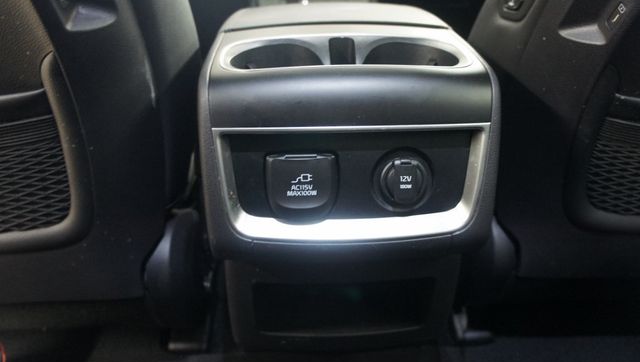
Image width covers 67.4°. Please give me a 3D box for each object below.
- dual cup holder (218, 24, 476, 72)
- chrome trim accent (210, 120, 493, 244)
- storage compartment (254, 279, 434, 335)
[{"bbox_3d":[0.019,-0.105,0.410,0.194,0.018,0.109,-2,33,-3],"label":"dual cup holder"},{"bbox_3d":[0.024,-0.002,0.395,0.212,0.094,0.032,-2,17,-3],"label":"chrome trim accent"},{"bbox_3d":[0.021,0.102,0.486,0.165,0.057,0.080,-2,24,-3],"label":"storage compartment"}]

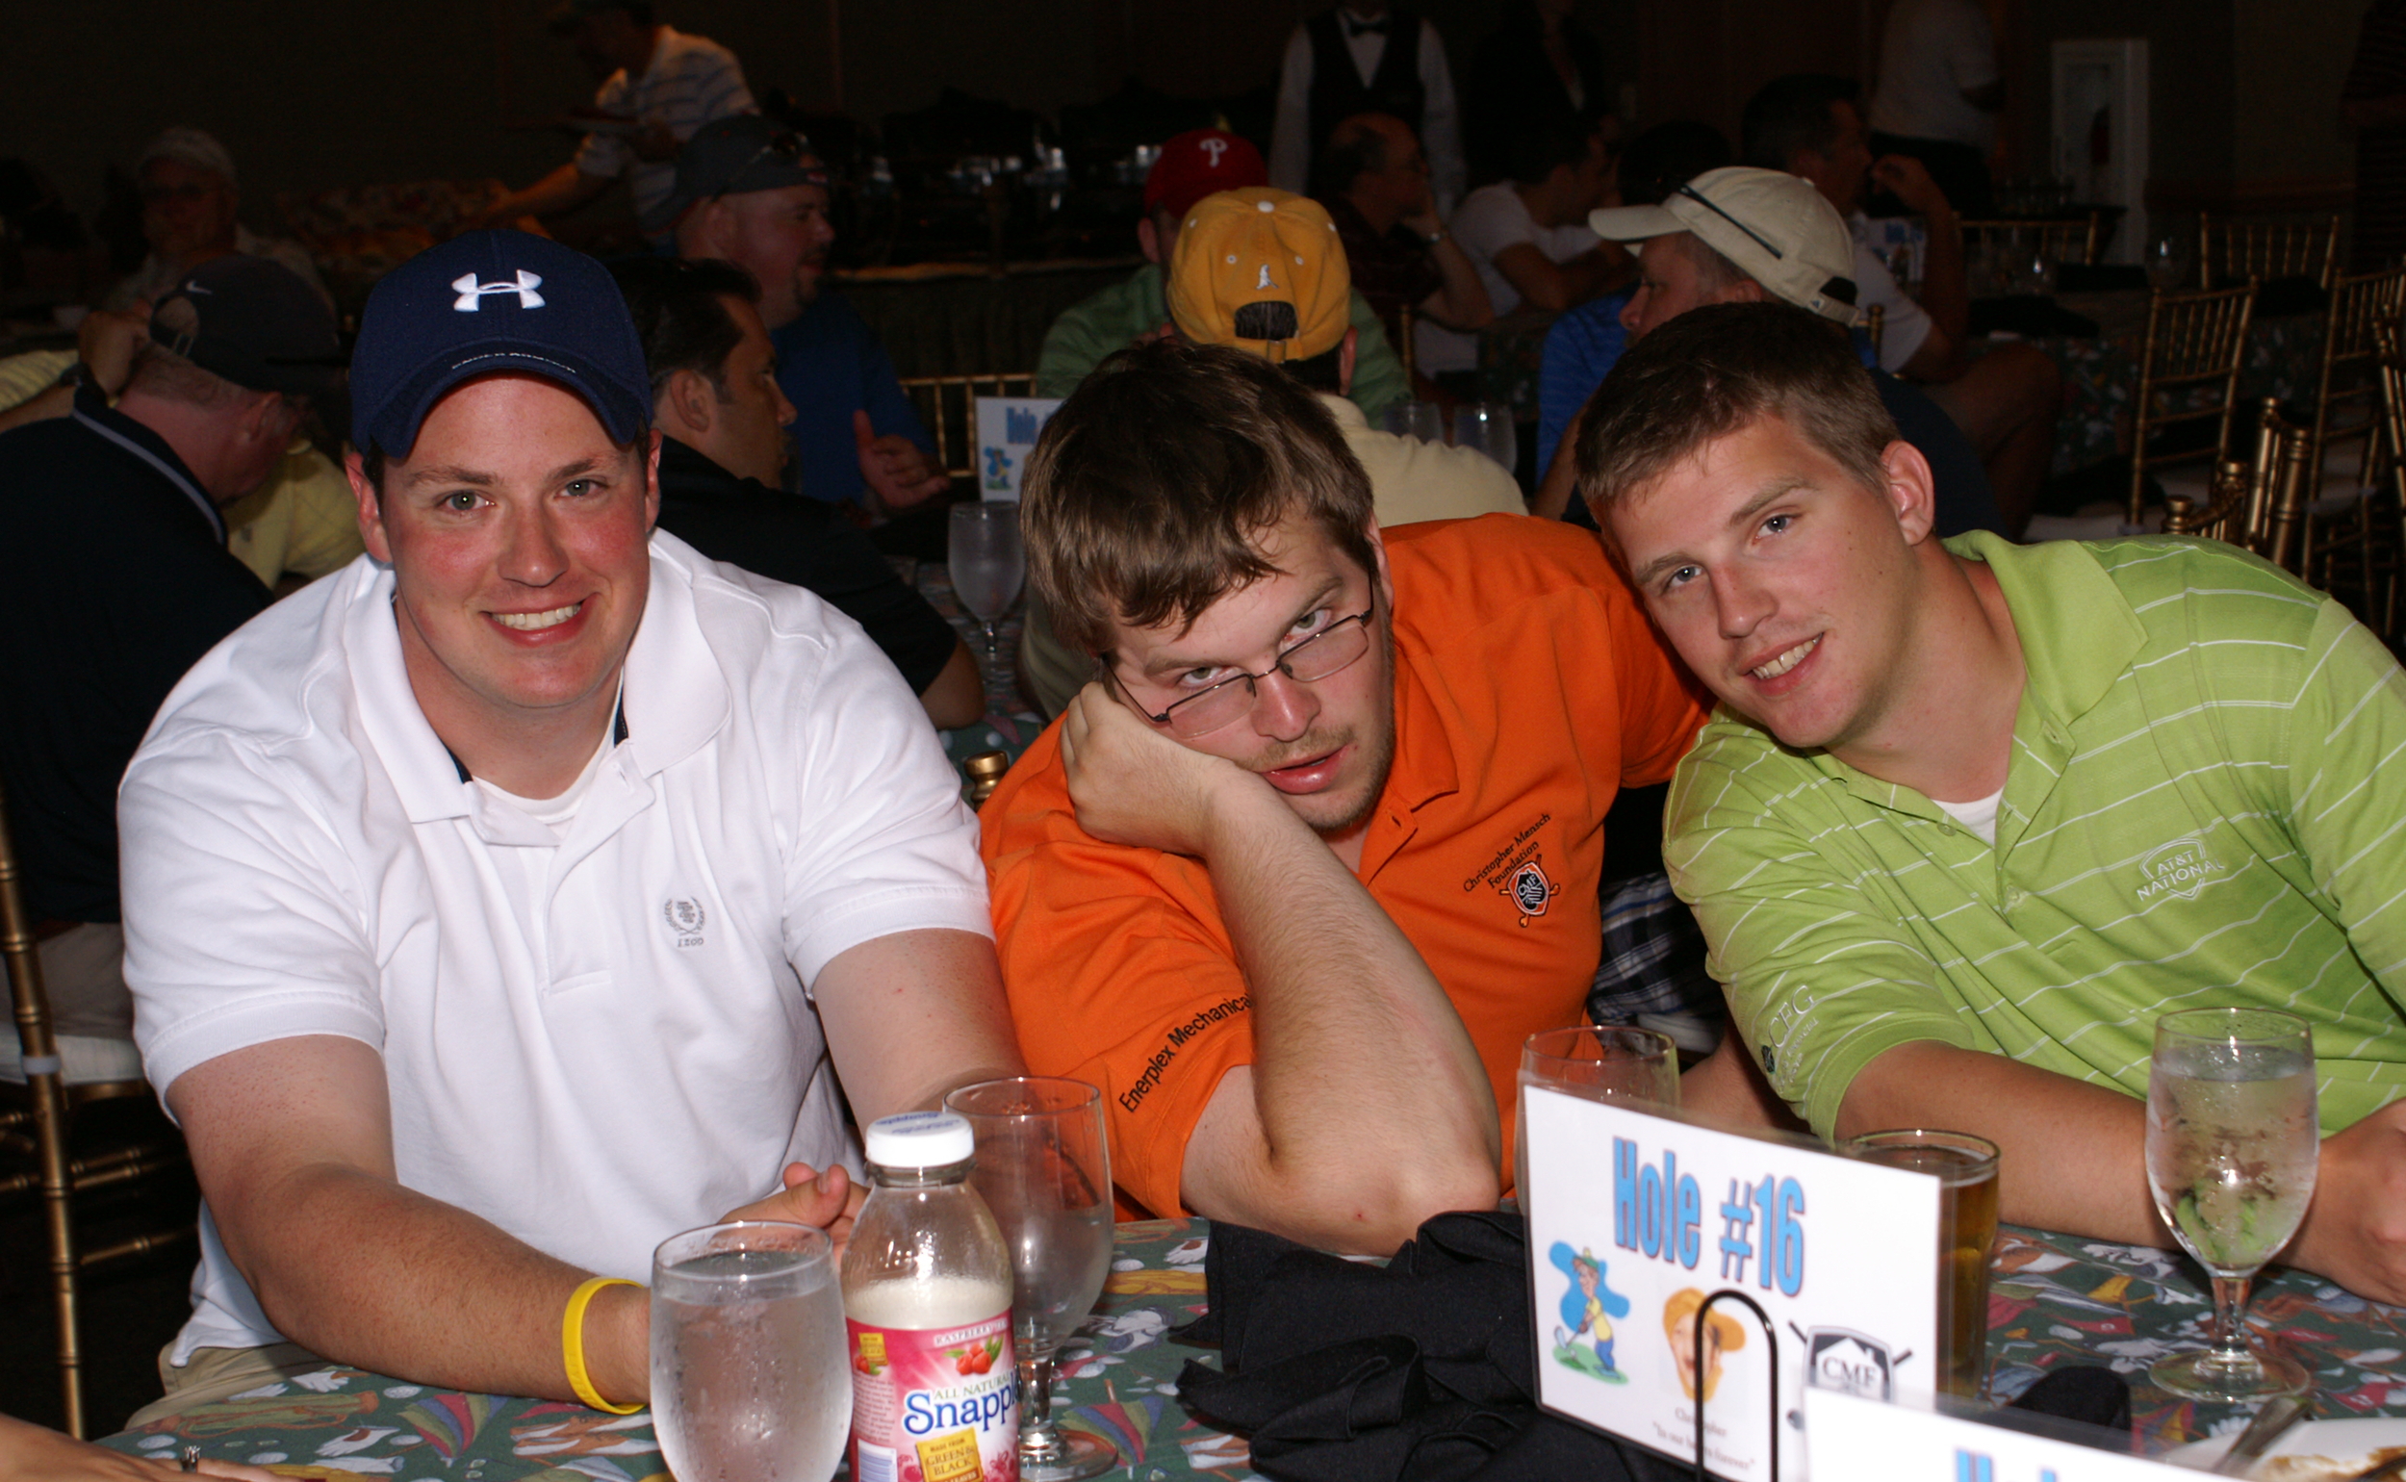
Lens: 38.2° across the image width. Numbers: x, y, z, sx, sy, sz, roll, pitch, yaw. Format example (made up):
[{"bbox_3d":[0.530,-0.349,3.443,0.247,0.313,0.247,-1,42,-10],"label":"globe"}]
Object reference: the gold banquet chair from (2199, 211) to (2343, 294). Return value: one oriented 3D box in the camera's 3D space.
[{"bbox_3d":[2.940,-0.987,9.626,0.400,0.920,0.430,2,11,19],"label":"gold banquet chair"}]

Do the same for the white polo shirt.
[{"bbox_3d":[-0.379,0.133,2.040,0.500,0.500,0.370,-5,20,-7],"label":"white polo shirt"}]

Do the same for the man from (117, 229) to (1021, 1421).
[{"bbox_3d":[-0.353,0.358,1.988,0.550,1.290,0.760,-5,11,-14],"label":"man"}]

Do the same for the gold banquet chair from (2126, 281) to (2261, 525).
[{"bbox_3d":[1.776,-0.433,6.771,0.430,0.920,0.400,5,12,31],"label":"gold banquet chair"}]

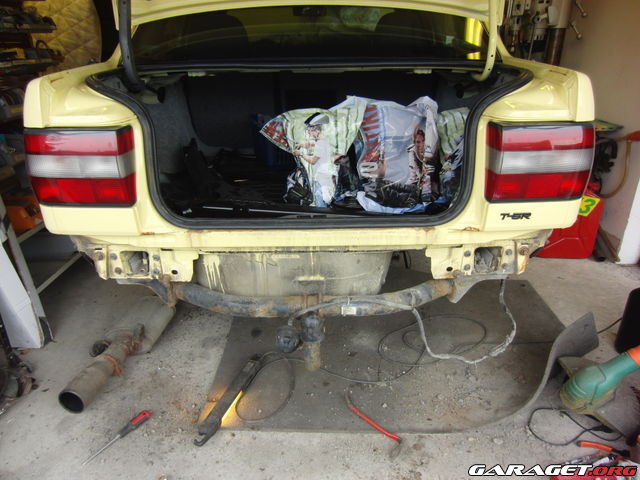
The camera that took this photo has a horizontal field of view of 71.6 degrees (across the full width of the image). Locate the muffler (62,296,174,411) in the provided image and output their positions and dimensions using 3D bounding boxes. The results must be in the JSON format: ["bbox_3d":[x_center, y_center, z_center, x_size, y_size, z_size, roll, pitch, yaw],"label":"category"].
[{"bbox_3d":[-0.732,0.403,1.659,0.190,0.145,0.540,7,25,15],"label":"muffler"}]

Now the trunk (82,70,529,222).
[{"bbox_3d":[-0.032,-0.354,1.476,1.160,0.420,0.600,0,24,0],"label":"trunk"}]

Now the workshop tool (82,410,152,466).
[{"bbox_3d":[-0.616,0.603,1.355,0.028,0.028,0.235,17,30,33],"label":"workshop tool"}]

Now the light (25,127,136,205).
[{"bbox_3d":[-0.676,-0.215,1.290,0.305,0.220,0.125,0,24,0],"label":"light"}]

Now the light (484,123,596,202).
[{"bbox_3d":[0.614,-0.224,1.290,0.305,0.220,0.125,0,24,0],"label":"light"}]

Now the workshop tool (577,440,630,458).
[{"bbox_3d":[0.832,0.618,1.304,0.155,0.022,0.045,7,25,15],"label":"workshop tool"}]

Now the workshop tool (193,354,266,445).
[{"bbox_3d":[-0.294,0.519,1.494,0.060,0.060,0.430,9,26,19],"label":"workshop tool"}]

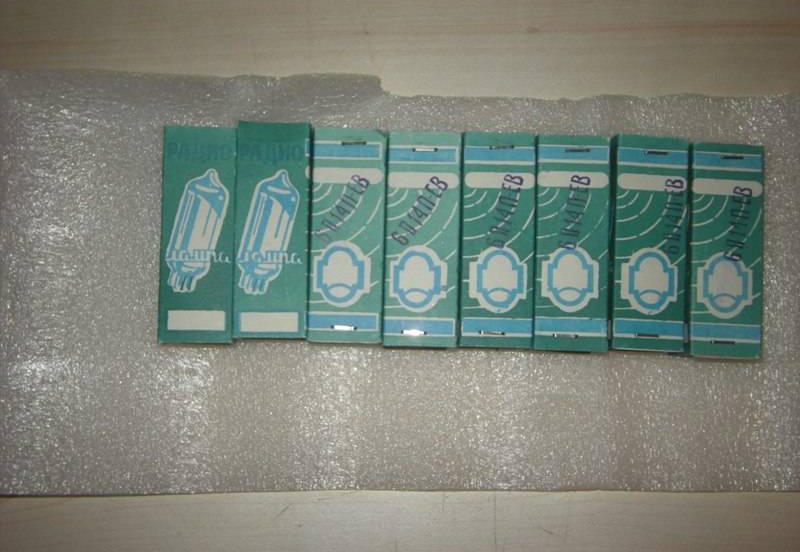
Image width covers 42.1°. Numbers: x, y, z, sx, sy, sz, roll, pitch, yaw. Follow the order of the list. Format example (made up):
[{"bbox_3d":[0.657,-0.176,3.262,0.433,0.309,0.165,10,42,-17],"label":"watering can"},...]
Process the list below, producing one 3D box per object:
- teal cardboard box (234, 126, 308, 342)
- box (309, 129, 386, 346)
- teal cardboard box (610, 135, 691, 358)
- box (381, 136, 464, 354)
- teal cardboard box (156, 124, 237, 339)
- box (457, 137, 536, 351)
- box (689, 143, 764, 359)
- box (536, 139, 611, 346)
[{"bbox_3d":[-0.048,-0.016,0.402,0.027,0.027,0.081,1,86,-2],"label":"teal cardboard box"},{"bbox_3d":[-0.020,-0.014,0.403,0.027,0.027,0.081,2,86,-2],"label":"box"},{"bbox_3d":[0.095,-0.012,0.406,0.027,0.027,0.081,3,85,-2],"label":"teal cardboard box"},{"bbox_3d":[0.008,-0.013,0.404,0.027,0.027,0.081,1,86,-2],"label":"box"},{"bbox_3d":[-0.076,-0.014,0.401,0.027,0.027,0.081,1,86,-2],"label":"teal cardboard box"},{"bbox_3d":[0.037,-0.013,0.404,0.027,0.027,0.081,2,86,-2],"label":"box"},{"bbox_3d":[0.123,-0.009,0.407,0.027,0.027,0.081,2,85,-2],"label":"box"},{"bbox_3d":[0.065,-0.012,0.405,0.027,0.027,0.081,2,86,-2],"label":"box"}]

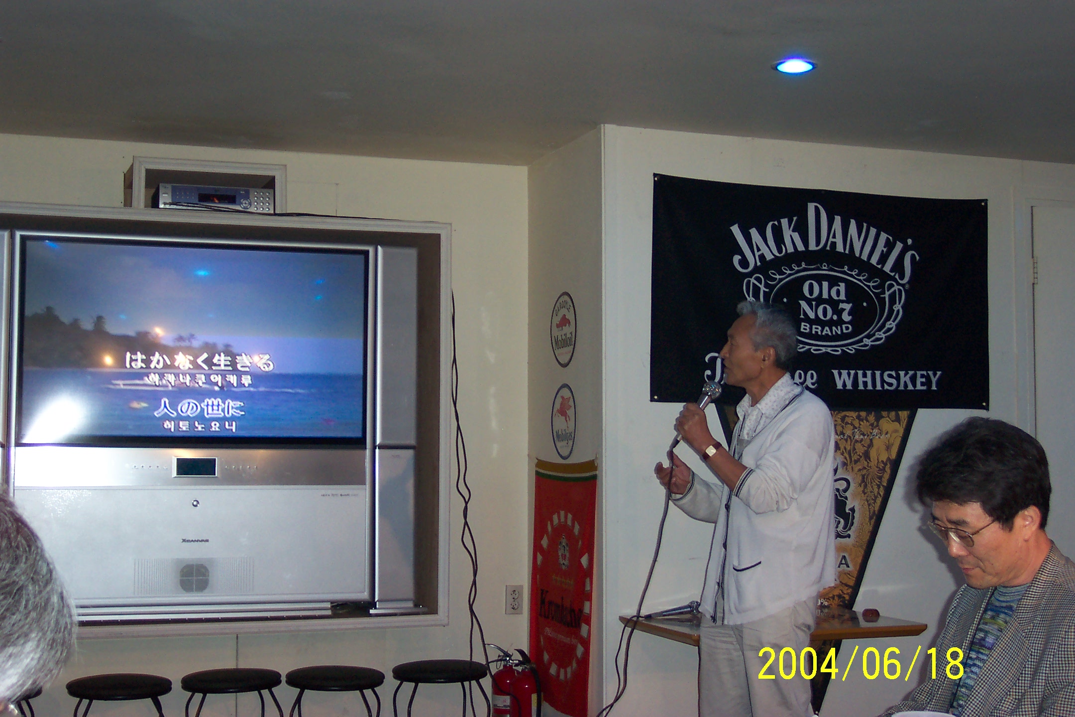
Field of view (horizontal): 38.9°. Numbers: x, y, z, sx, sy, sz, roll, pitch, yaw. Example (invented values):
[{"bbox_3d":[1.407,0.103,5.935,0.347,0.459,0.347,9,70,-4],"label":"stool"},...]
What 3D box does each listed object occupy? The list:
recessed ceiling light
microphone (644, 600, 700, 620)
[{"bbox_3d":[0.806,-0.913,4.774,0.140,0.030,0.140,0,-4,0],"label":"recessed ceiling light"},{"bbox_3d":[0.489,0.910,5.498,0.250,0.052,0.052,-3,-2,-31],"label":"microphone"}]

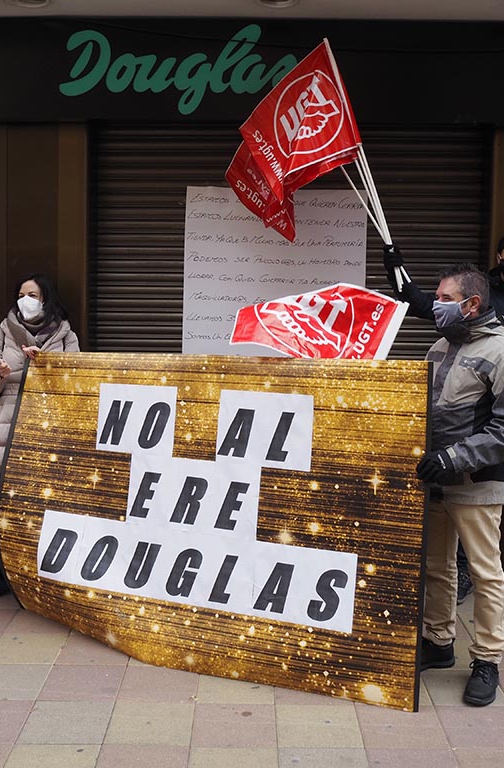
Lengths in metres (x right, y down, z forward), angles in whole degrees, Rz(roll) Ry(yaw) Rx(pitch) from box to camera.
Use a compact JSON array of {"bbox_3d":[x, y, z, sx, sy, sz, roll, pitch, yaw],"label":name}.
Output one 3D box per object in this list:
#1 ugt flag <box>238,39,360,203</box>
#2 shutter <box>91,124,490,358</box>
[{"bbox_3d":[0.223,-1.230,3.880,0.550,0.730,0.200,1,5,6],"label":"ugt flag"},{"bbox_3d":[0.202,-0.187,4.575,2.150,2.430,0.080,1,5,0],"label":"shutter"}]

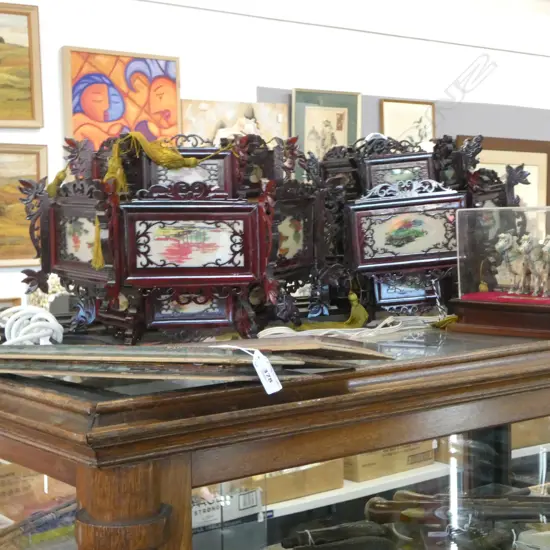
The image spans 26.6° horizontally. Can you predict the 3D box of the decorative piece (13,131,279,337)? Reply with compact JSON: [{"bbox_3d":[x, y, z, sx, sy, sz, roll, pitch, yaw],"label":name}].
[{"bbox_3d":[-0.142,-0.059,1.603,0.410,0.270,0.355,1,6,5],"label":"decorative piece"}]

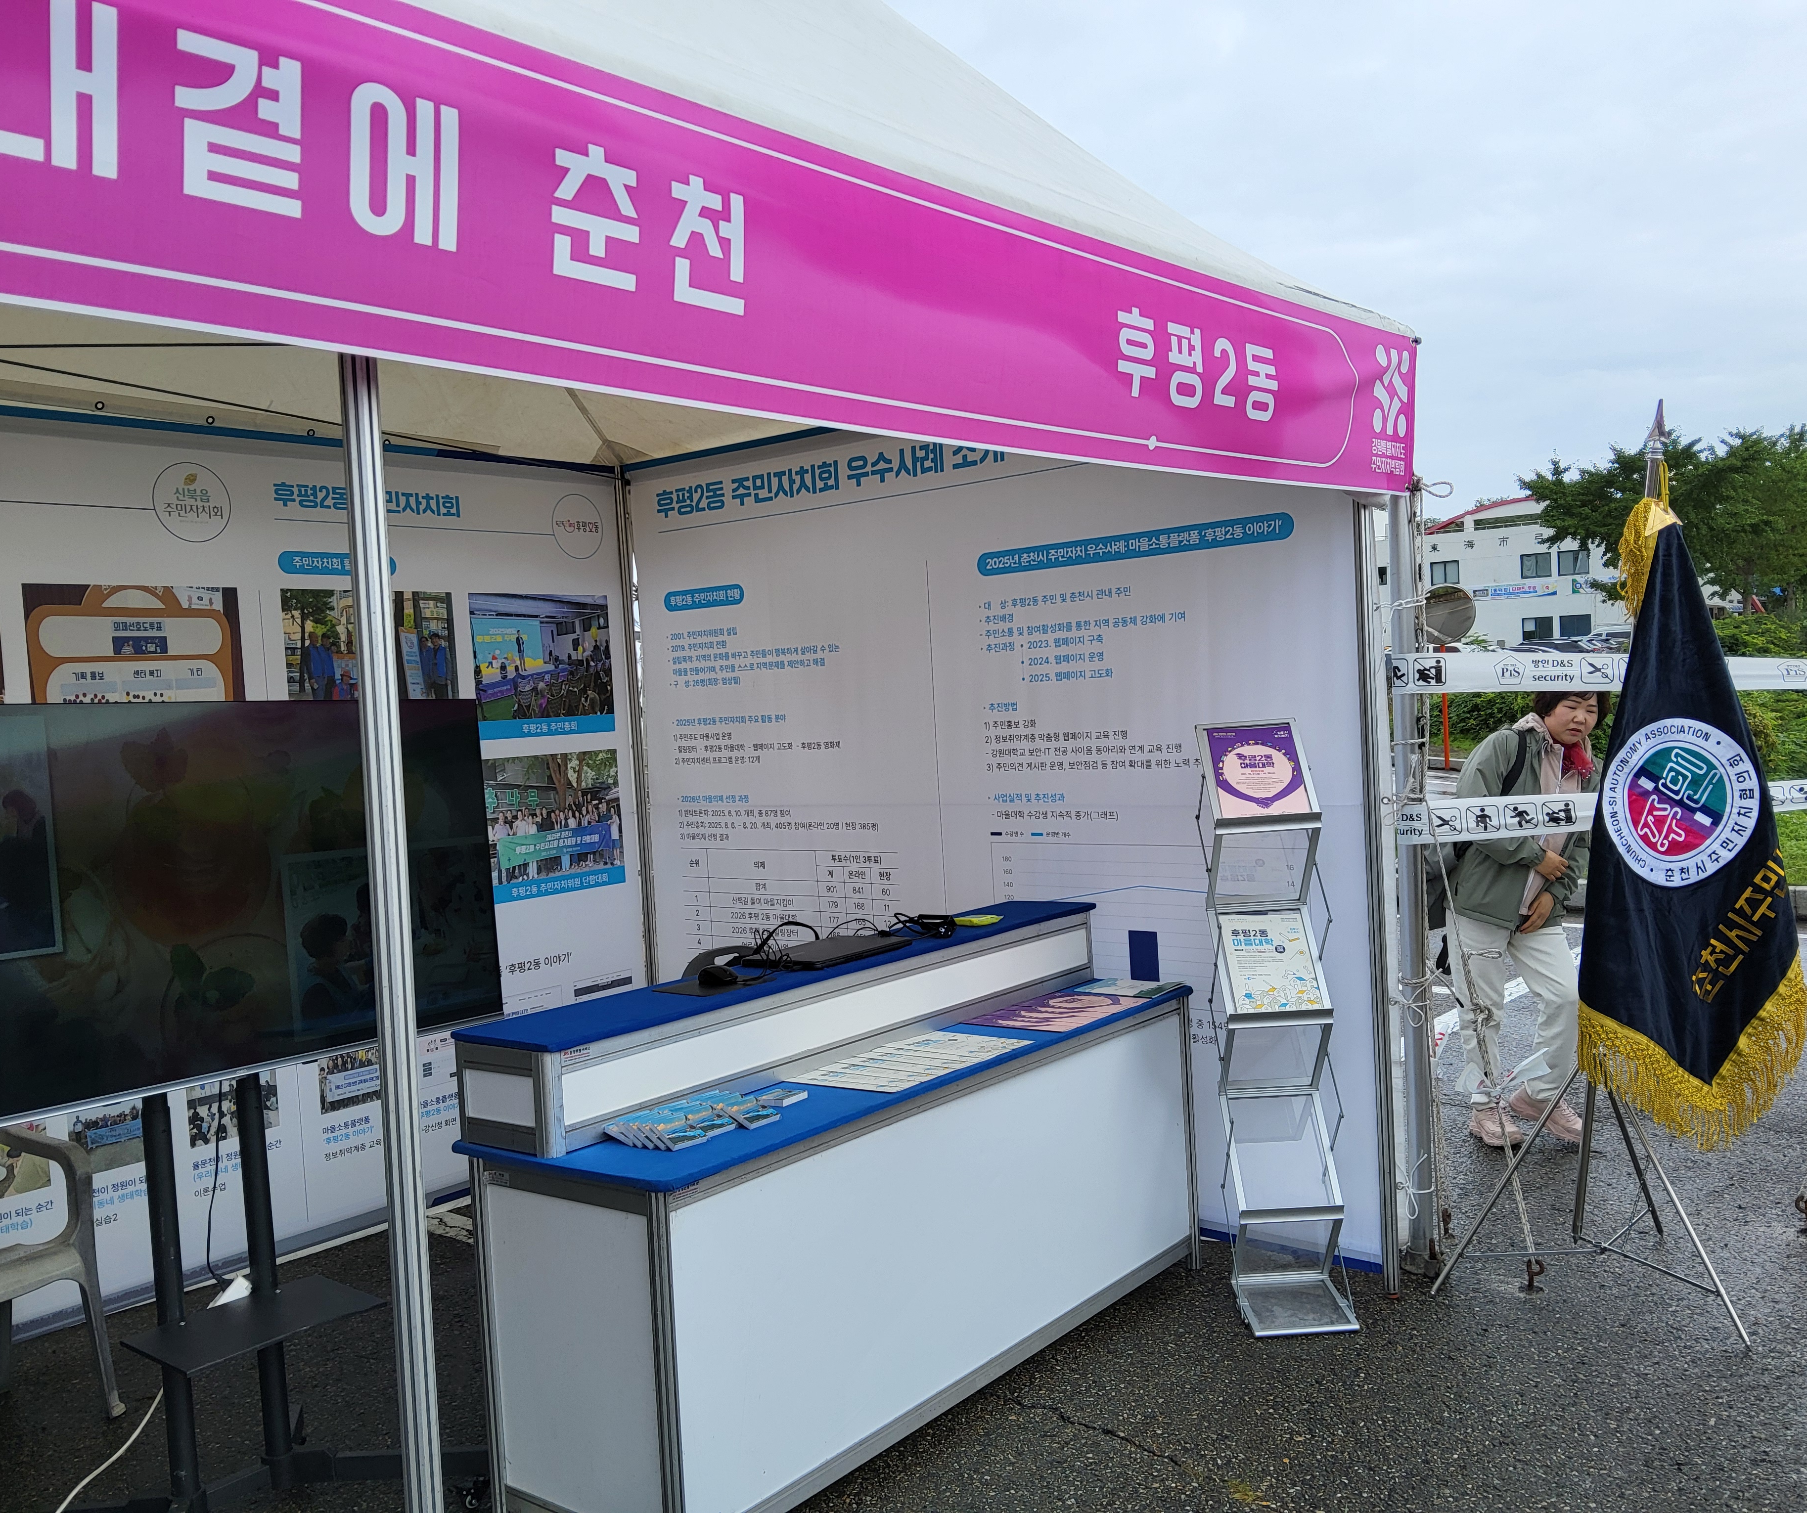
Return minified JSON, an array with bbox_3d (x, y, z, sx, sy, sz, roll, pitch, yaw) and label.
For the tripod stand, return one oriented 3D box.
[{"bbox_3d":[1.690,1.013,3.910,0.684,0.700,0.743,-3,2,12],"label":"tripod stand"}]

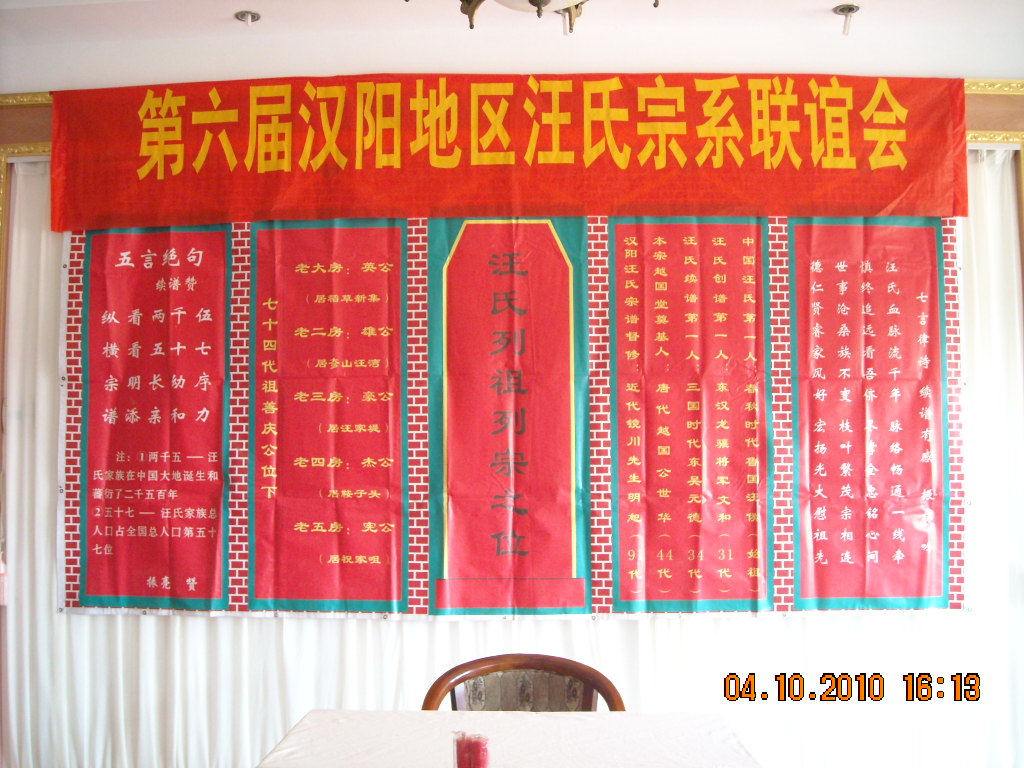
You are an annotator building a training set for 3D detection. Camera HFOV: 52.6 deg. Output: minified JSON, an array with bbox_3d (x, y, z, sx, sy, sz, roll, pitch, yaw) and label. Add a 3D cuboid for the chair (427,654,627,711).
[{"bbox_3d":[0.030,1.173,2.630,0.580,0.850,0.570,0,-4,0],"label":"chair"}]

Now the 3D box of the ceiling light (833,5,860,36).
[{"bbox_3d":[1.417,-1.538,4.400,0.113,0.105,0.113,0,-4,2],"label":"ceiling light"}]

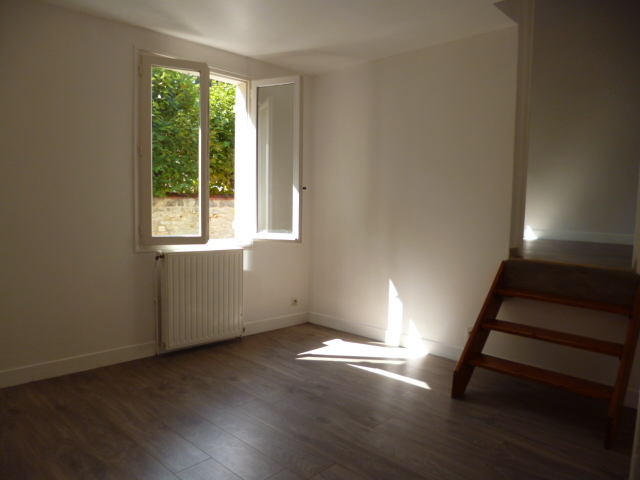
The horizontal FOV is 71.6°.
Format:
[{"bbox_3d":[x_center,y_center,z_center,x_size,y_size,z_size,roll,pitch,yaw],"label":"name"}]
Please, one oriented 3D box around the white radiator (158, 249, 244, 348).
[{"bbox_3d":[-0.960,0.463,3.675,0.688,0.746,0.123,-2,4,-44],"label":"white radiator"}]

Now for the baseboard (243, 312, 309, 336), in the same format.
[{"bbox_3d":[-0.419,0.829,4.379,0.818,0.109,0.020,-2,4,-44],"label":"baseboard"}]

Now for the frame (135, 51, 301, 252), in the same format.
[{"bbox_3d":[-0.800,-0.674,3.586,1.221,1.540,0.504,-2,4,-44],"label":"frame"}]

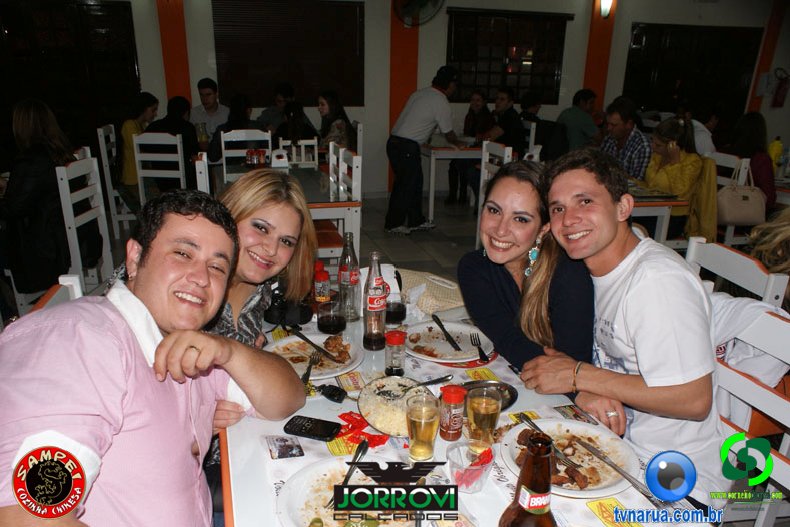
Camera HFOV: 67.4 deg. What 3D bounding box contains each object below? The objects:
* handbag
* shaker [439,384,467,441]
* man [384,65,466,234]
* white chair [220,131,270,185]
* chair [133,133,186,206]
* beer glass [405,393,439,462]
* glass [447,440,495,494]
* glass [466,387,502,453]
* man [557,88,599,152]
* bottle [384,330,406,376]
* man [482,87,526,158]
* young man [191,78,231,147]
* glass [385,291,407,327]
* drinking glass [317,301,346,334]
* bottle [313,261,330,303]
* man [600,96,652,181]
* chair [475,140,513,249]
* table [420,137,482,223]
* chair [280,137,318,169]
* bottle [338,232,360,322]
[{"bbox_3d":[2.266,-0.444,3.870,0.300,0.410,0.140,8,20,18],"label":"handbag"},{"bbox_3d":[0.111,0.285,1.128,0.044,0.098,0.044,3,18,8],"label":"shaker"},{"bbox_3d":[0.256,-1.065,5.531,0.740,1.500,0.520,-4,19,-15],"label":"man"},{"bbox_3d":[-1.317,-0.750,5.363,0.420,0.910,0.460,-3,18,-13],"label":"white chair"},{"bbox_3d":[-1.856,-0.637,5.004,0.420,0.950,0.450,3,19,4],"label":"chair"},{"bbox_3d":[0.055,0.324,1.168,0.066,0.120,0.066,1,19,0],"label":"beer glass"},{"bbox_3d":[0.139,0.379,1.094,0.086,0.066,0.086,1,19,0],"label":"glass"},{"bbox_3d":[0.165,0.292,1.092,0.060,0.108,0.060,3,18,8],"label":"glass"},{"bbox_3d":[1.957,-1.124,6.132,0.750,1.250,0.480,-9,20,-28],"label":"man"},{"bbox_3d":[0.001,0.209,1.391,0.050,0.101,0.050,1,17,0],"label":"bottle"},{"bbox_3d":[0.949,-1.050,5.808,0.750,1.300,0.520,-5,20,-17],"label":"man"},{"bbox_3d":[-1.756,-1.053,5.630,0.500,1.300,0.750,-2,18,-9],"label":"young man"},{"bbox_3d":[-0.005,0.121,1.587,0.077,0.084,0.077,1,19,0],"label":"glass"},{"bbox_3d":[-0.168,0.143,1.590,0.074,0.083,0.074,1,19,0],"label":"drinking glass"},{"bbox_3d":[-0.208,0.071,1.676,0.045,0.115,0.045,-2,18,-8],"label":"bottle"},{"bbox_3d":[1.539,-0.541,4.386,0.750,1.290,0.500,-13,23,-36],"label":"man"},{"bbox_3d":[0.945,-0.467,4.600,0.460,0.910,0.420,-5,19,-17],"label":"chair"},{"bbox_3d":[0.658,-0.965,6.445,0.760,0.740,1.050,-2,19,-8],"label":"table"},{"bbox_3d":[-0.897,-0.752,5.525,0.380,0.870,0.420,-4,19,-14],"label":"chair"},{"bbox_3d":[-0.122,0.033,1.576,0.061,0.245,0.061,1,19,0],"label":"bottle"}]

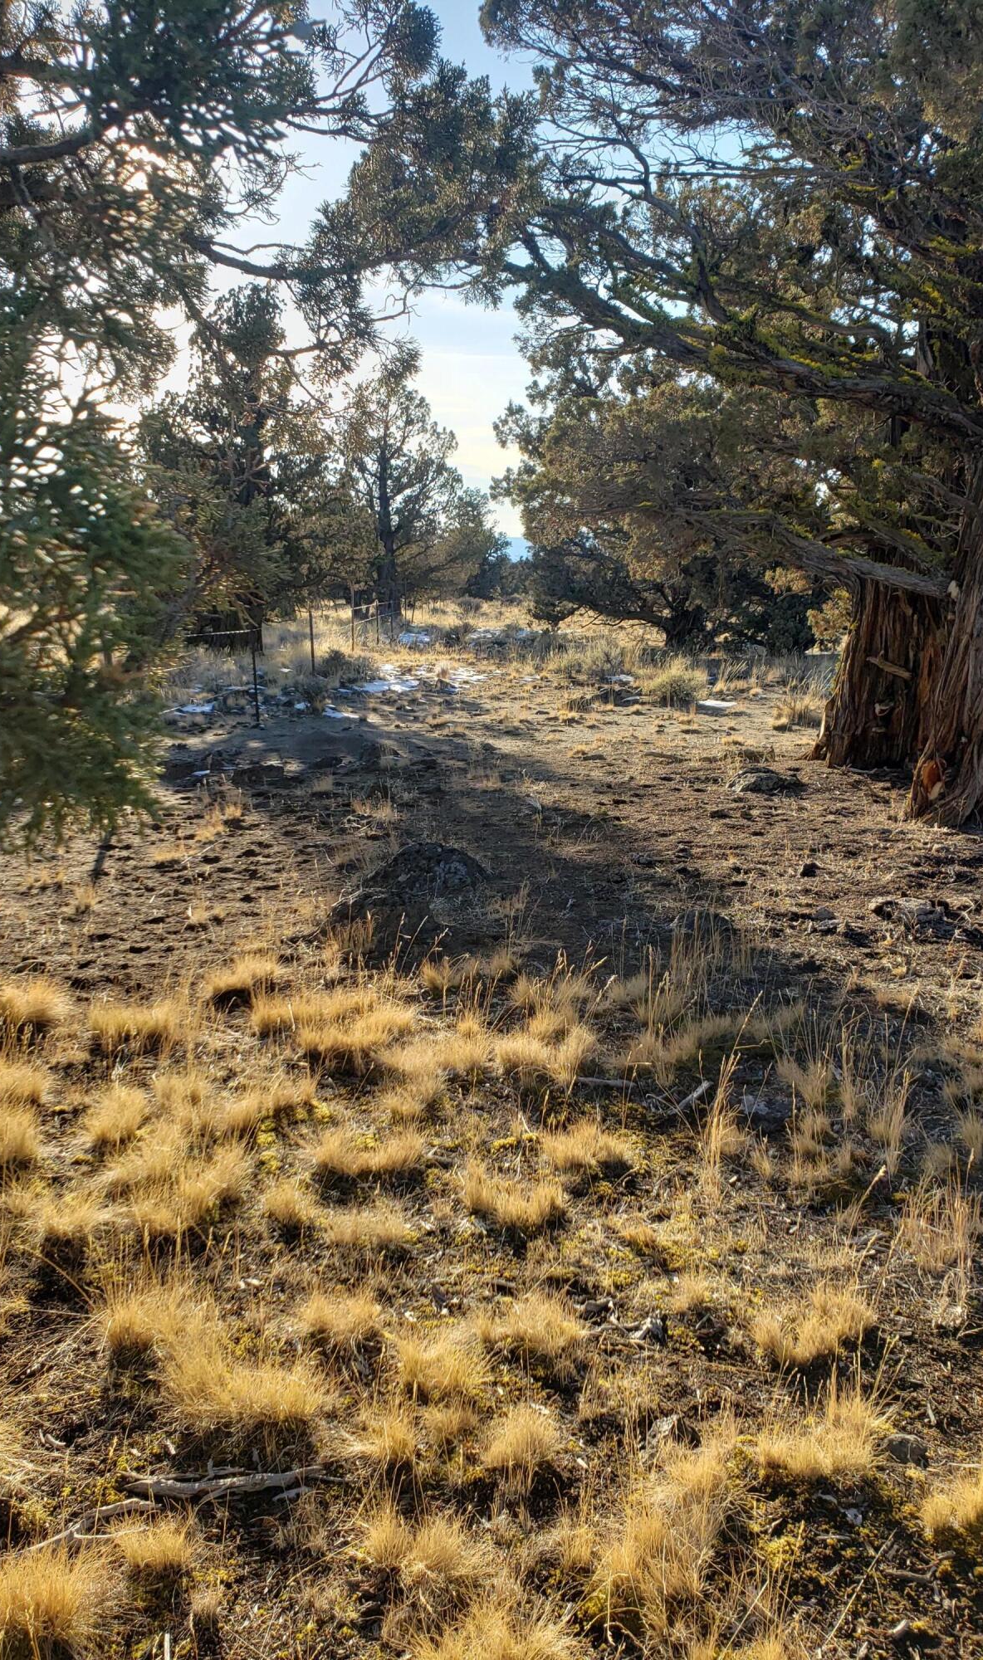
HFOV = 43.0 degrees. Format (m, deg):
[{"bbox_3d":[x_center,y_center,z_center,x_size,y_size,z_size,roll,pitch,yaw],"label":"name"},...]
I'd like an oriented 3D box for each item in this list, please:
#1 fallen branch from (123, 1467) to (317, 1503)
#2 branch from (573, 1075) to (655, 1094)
[{"bbox_3d":[-0.464,1.133,2.164,0.333,0.042,0.052,-1,12,-5],"label":"fallen branch"},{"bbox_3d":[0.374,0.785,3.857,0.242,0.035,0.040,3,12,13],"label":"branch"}]

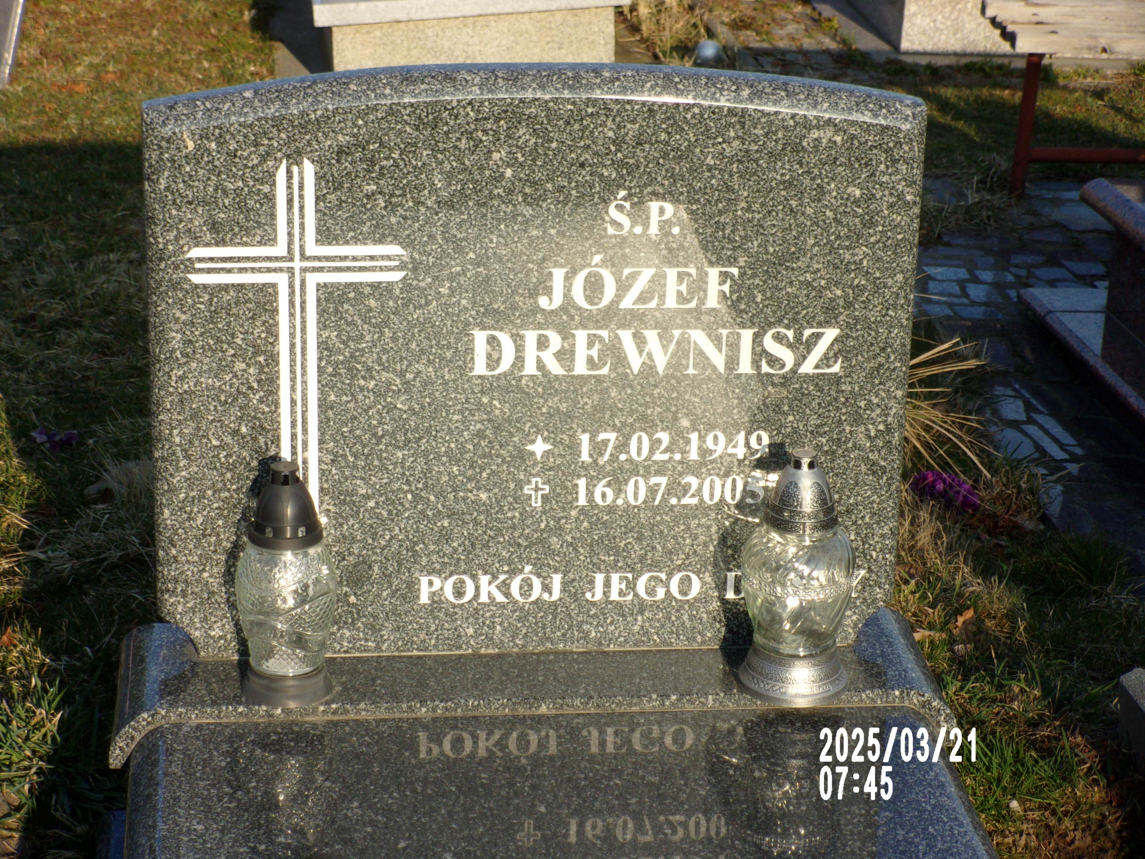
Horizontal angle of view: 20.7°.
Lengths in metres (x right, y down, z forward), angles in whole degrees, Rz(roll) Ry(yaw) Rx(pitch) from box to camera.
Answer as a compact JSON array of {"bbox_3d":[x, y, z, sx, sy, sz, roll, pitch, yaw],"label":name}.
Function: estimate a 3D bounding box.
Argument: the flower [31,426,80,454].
[{"bbox_3d":[-0.705,0.015,4.280,0.066,0.028,0.050,1,21,0],"label":"flower"}]

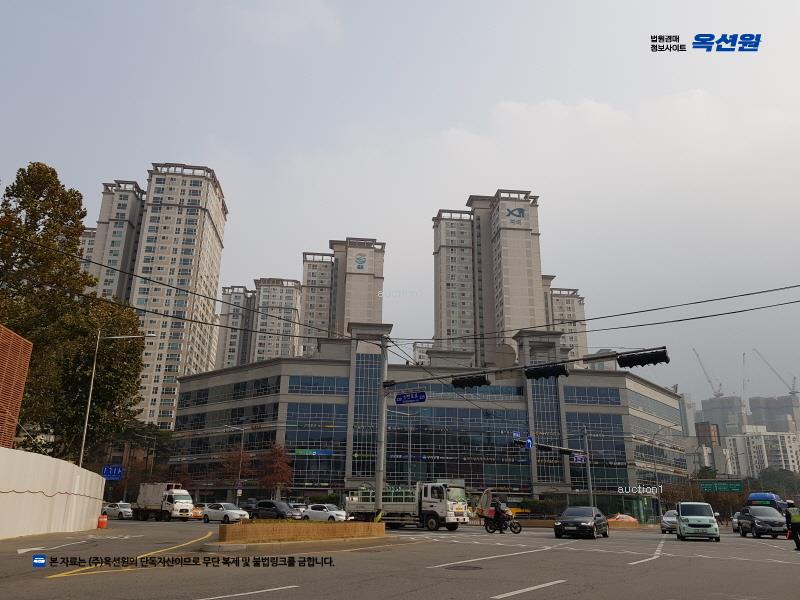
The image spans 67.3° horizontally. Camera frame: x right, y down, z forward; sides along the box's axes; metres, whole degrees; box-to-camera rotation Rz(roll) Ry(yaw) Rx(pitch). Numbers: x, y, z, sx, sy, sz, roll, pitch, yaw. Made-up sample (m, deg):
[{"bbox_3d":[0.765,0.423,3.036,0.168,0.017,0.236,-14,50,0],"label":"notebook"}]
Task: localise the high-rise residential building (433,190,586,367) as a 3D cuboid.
[{"bbox_3d":[29.825,13.551,177.050,38.000,85.000,27.000,3,-19,-6],"label":"high-rise residential building"}]

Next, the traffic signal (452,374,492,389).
[{"bbox_3d":[2.735,3.143,23.005,1.420,0.370,0.360,-10,-21,31],"label":"traffic signal"}]

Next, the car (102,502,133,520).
[{"bbox_3d":[-26.401,20.064,57.107,4.750,1.460,1.830,-13,-23,36],"label":"car"}]

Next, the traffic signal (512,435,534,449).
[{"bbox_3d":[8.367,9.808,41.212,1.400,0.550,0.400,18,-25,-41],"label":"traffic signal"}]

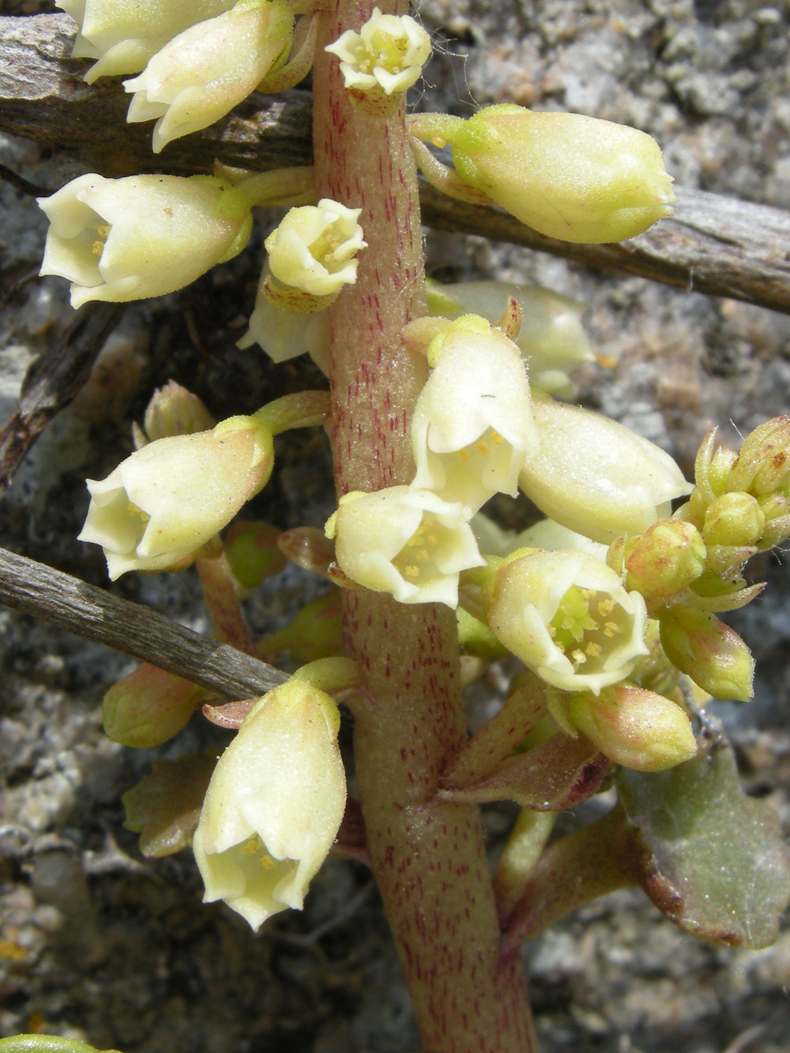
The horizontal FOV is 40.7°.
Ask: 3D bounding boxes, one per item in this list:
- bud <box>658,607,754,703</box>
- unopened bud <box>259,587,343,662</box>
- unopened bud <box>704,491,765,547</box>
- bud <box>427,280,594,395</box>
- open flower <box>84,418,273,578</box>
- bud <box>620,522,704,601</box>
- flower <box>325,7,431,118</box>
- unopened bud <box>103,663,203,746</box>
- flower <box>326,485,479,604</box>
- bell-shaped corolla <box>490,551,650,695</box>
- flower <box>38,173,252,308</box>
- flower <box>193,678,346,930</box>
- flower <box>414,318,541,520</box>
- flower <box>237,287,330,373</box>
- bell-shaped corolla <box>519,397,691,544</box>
[{"bbox_3d":[0.013,0.005,0.043,0.005,0.003,0.003,47,34,15],"label":"bud"},{"bbox_3d":[-0.003,0.005,0.051,0.005,0.003,0.003,-28,21,6],"label":"unopened bud"},{"bbox_3d":[0.014,0.000,0.044,0.002,0.002,0.003,-16,-4,-41],"label":"unopened bud"},{"bbox_3d":[0.005,-0.009,0.051,0.008,0.004,0.004,15,9,-18],"label":"bud"},{"bbox_3d":[-0.008,-0.002,0.044,0.008,0.005,0.005,-30,26,-27],"label":"open flower"},{"bbox_3d":[0.011,0.001,0.043,0.003,0.003,0.004,-18,-9,-44],"label":"bud"},{"bbox_3d":[-0.001,-0.017,0.041,0.004,0.004,0.004,-3,1,0],"label":"flower"},{"bbox_3d":[-0.011,0.008,0.049,0.005,0.003,0.003,-31,22,-12],"label":"unopened bud"},{"bbox_3d":[0.000,0.001,0.043,0.004,0.004,0.007,-15,17,-33],"label":"flower"},{"bbox_3d":[0.006,0.003,0.043,0.005,0.005,0.007,-7,13,-17],"label":"bell-shaped corolla"},{"bbox_3d":[-0.010,-0.012,0.044,0.008,0.005,0.005,-16,19,-25],"label":"flower"},{"bbox_3d":[-0.005,0.011,0.043,0.005,0.005,0.010,3,54,21],"label":"flower"},{"bbox_3d":[0.003,-0.005,0.043,0.005,0.005,0.009,-1,55,-1],"label":"flower"},{"bbox_3d":[-0.004,-0.010,0.049,0.004,0.007,0.004,1,16,-42],"label":"flower"},{"bbox_3d":[0.008,-0.003,0.046,0.008,0.005,0.005,26,13,-7],"label":"bell-shaped corolla"}]

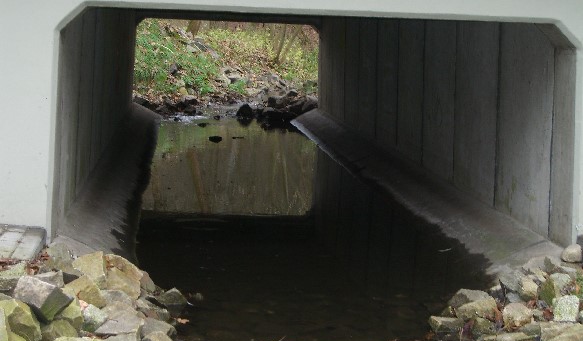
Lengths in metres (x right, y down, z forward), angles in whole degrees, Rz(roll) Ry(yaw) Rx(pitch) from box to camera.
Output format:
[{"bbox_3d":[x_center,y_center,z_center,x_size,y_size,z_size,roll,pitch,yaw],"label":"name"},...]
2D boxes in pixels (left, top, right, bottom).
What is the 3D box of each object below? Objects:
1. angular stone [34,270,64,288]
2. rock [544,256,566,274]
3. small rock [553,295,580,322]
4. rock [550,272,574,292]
[{"bbox_3d":[-1.610,0.725,7.619,0.210,0.130,0.190,1,7,0],"label":"angular stone"},{"bbox_3d":[2.140,0.770,9.280,0.169,0.105,0.185,4,7,13],"label":"rock"},{"bbox_3d":[1.860,0.933,7.745,0.179,0.147,0.161,4,7,14],"label":"small rock"},{"bbox_3d":[1.956,0.809,8.266,0.180,0.140,0.160,1,7,0],"label":"rock"}]

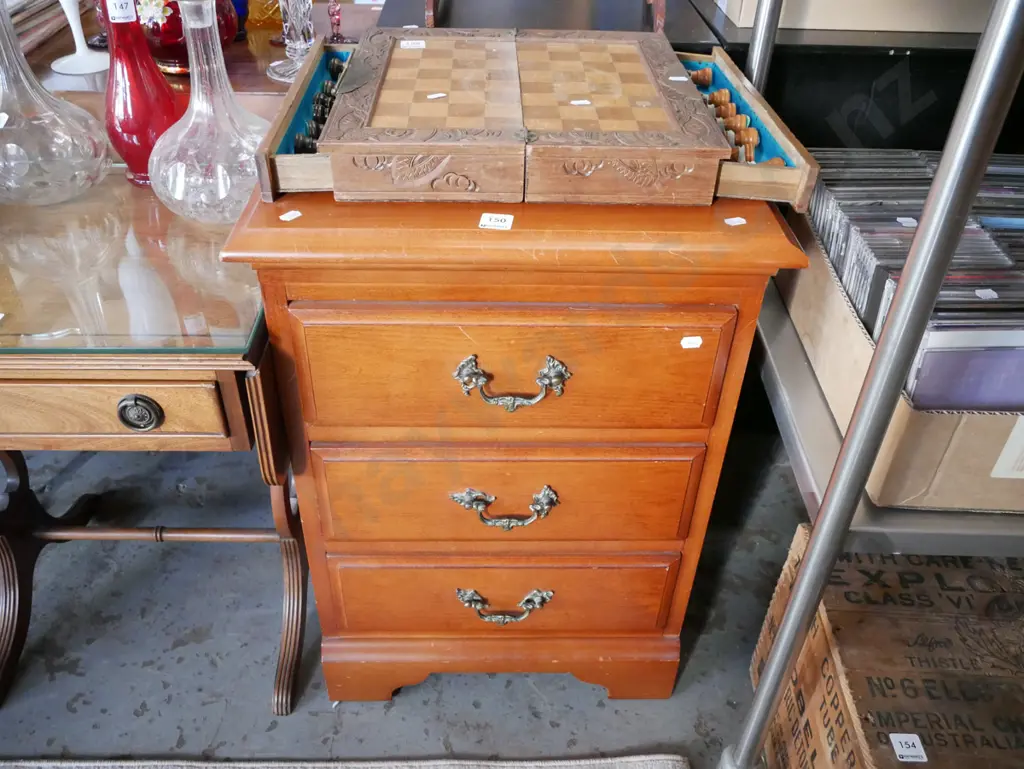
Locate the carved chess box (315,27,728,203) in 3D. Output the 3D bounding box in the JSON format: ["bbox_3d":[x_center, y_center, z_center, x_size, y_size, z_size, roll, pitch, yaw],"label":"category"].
[{"bbox_3d":[0.009,-0.297,0.941,0.367,0.057,0.343,0,39,-2],"label":"carved chess box"}]

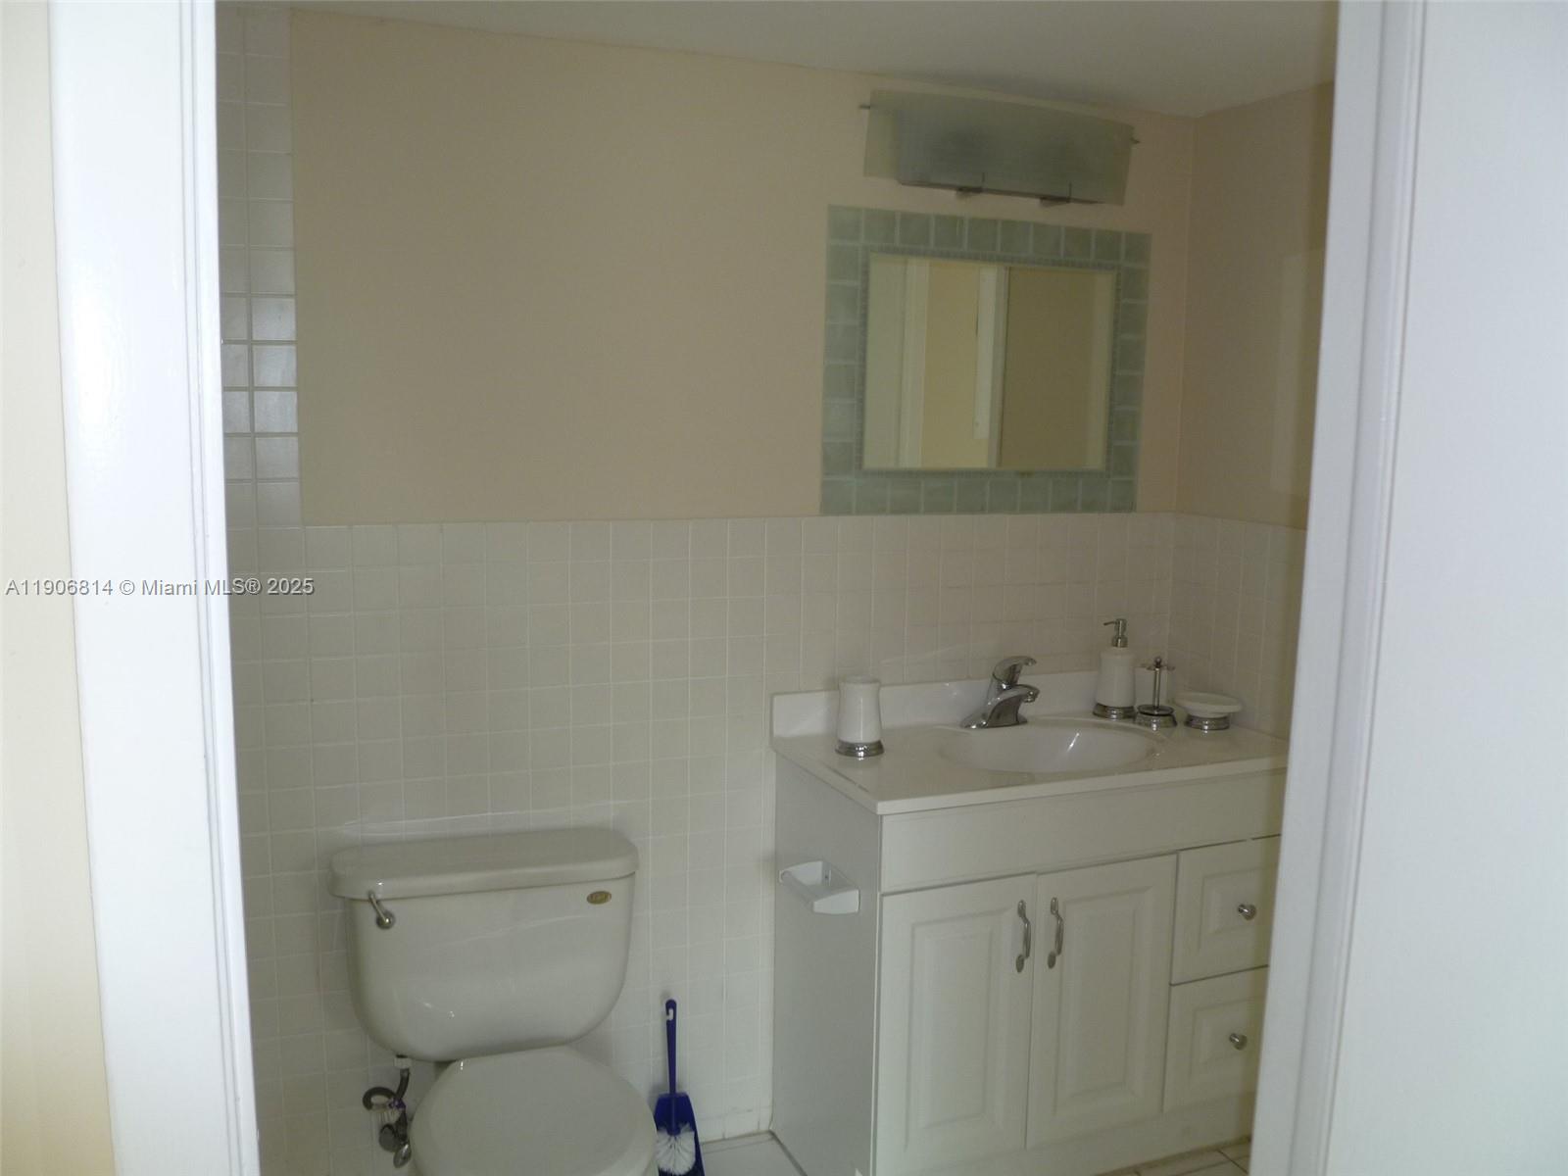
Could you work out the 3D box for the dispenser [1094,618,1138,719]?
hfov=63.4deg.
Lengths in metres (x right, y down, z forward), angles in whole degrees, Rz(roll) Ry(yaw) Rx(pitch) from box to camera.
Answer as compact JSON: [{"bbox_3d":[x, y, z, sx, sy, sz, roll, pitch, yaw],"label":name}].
[{"bbox_3d":[0.712,0.171,2.711,0.093,0.204,0.093,-1,8,-11],"label":"dispenser"}]

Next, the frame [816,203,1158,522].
[{"bbox_3d":[0.417,-0.442,2.567,0.741,0.585,0.025,-2,8,-22],"label":"frame"}]

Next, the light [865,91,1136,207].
[{"bbox_3d":[0.436,-0.852,2.468,0.593,0.161,0.115,-2,8,-22],"label":"light"}]

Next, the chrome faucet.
[{"bbox_3d":[0.457,0.213,2.566,0.153,0.153,0.167,-2,8,-22],"label":"chrome faucet"}]

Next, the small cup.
[{"bbox_3d":[0.142,0.243,2.384,0.092,0.134,0.092,1,8,0],"label":"small cup"}]

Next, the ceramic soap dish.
[{"bbox_3d":[0.878,0.259,2.642,0.141,0.052,0.141,1,8,0],"label":"ceramic soap dish"}]

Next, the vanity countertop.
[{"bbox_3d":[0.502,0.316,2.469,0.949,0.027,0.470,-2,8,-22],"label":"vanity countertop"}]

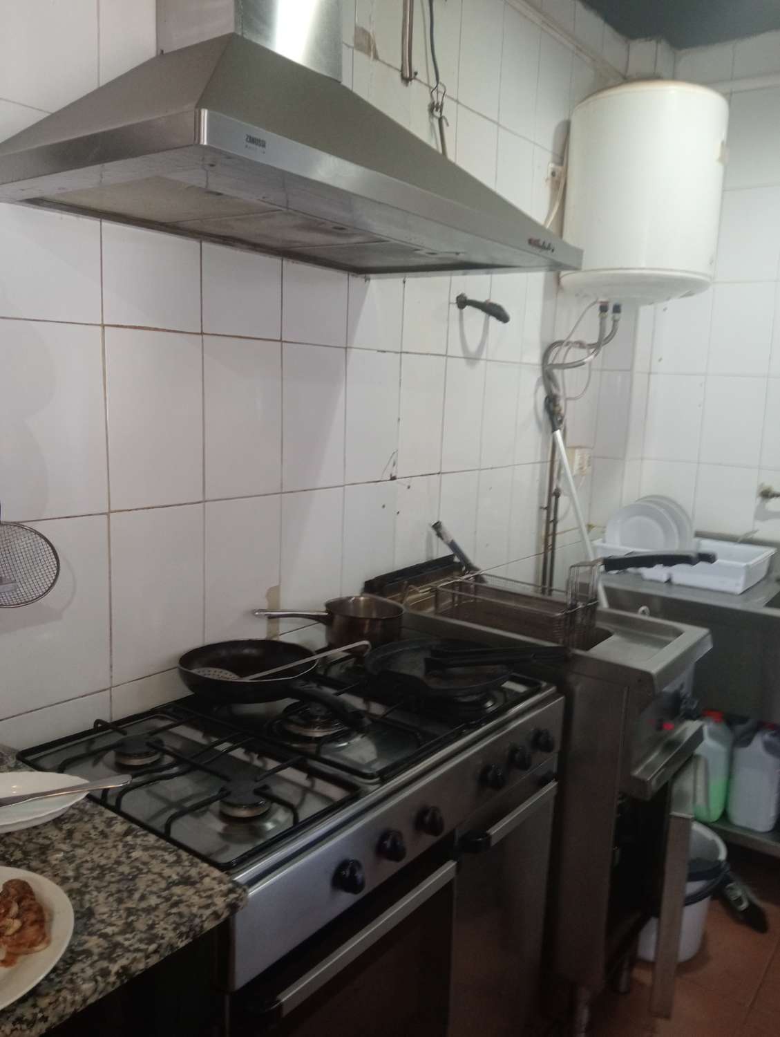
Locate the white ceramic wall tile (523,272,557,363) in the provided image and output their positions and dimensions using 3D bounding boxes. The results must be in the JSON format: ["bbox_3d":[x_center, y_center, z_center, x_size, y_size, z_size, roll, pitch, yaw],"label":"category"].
[{"bbox_3d":[0.444,-0.612,2.503,0.010,0.300,0.200,8,11,36],"label":"white ceramic wall tile"}]

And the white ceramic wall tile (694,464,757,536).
[{"bbox_3d":[1.149,-0.031,2.879,0.200,0.300,0.010,8,11,36],"label":"white ceramic wall tile"}]

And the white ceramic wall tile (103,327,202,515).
[{"bbox_3d":[-0.400,-0.169,1.436,0.010,0.300,0.200,8,11,36],"label":"white ceramic wall tile"}]

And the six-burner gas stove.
[{"bbox_3d":[-0.136,0.748,1.472,0.565,0.847,0.845,9,11,36],"label":"six-burner gas stove"}]

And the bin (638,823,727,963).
[{"bbox_3d":[0.773,1.014,2.280,0.240,0.295,0.240,9,11,36],"label":"bin"}]

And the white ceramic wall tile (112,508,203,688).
[{"bbox_3d":[-0.410,0.128,1.482,0.010,0.300,0.200,8,11,36],"label":"white ceramic wall tile"}]

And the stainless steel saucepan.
[{"bbox_3d":[-0.120,0.220,1.678,0.310,0.095,0.165,-2,10,-22],"label":"stainless steel saucepan"}]

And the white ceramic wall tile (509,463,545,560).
[{"bbox_3d":[0.423,-0.021,2.602,0.010,0.300,0.200,9,11,36],"label":"white ceramic wall tile"}]

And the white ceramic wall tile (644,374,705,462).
[{"bbox_3d":[0.995,-0.351,2.941,0.200,0.300,0.010,9,11,36],"label":"white ceramic wall tile"}]

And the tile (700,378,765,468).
[{"bbox_3d":[1.155,-0.327,2.824,0.200,0.300,0.010,9,11,36],"label":"tile"}]

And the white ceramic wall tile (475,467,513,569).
[{"bbox_3d":[0.302,-0.001,2.441,0.010,0.300,0.200,9,11,36],"label":"white ceramic wall tile"}]

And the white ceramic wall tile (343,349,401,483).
[{"bbox_3d":[-0.042,-0.232,1.913,0.010,0.300,0.200,8,11,36],"label":"white ceramic wall tile"}]

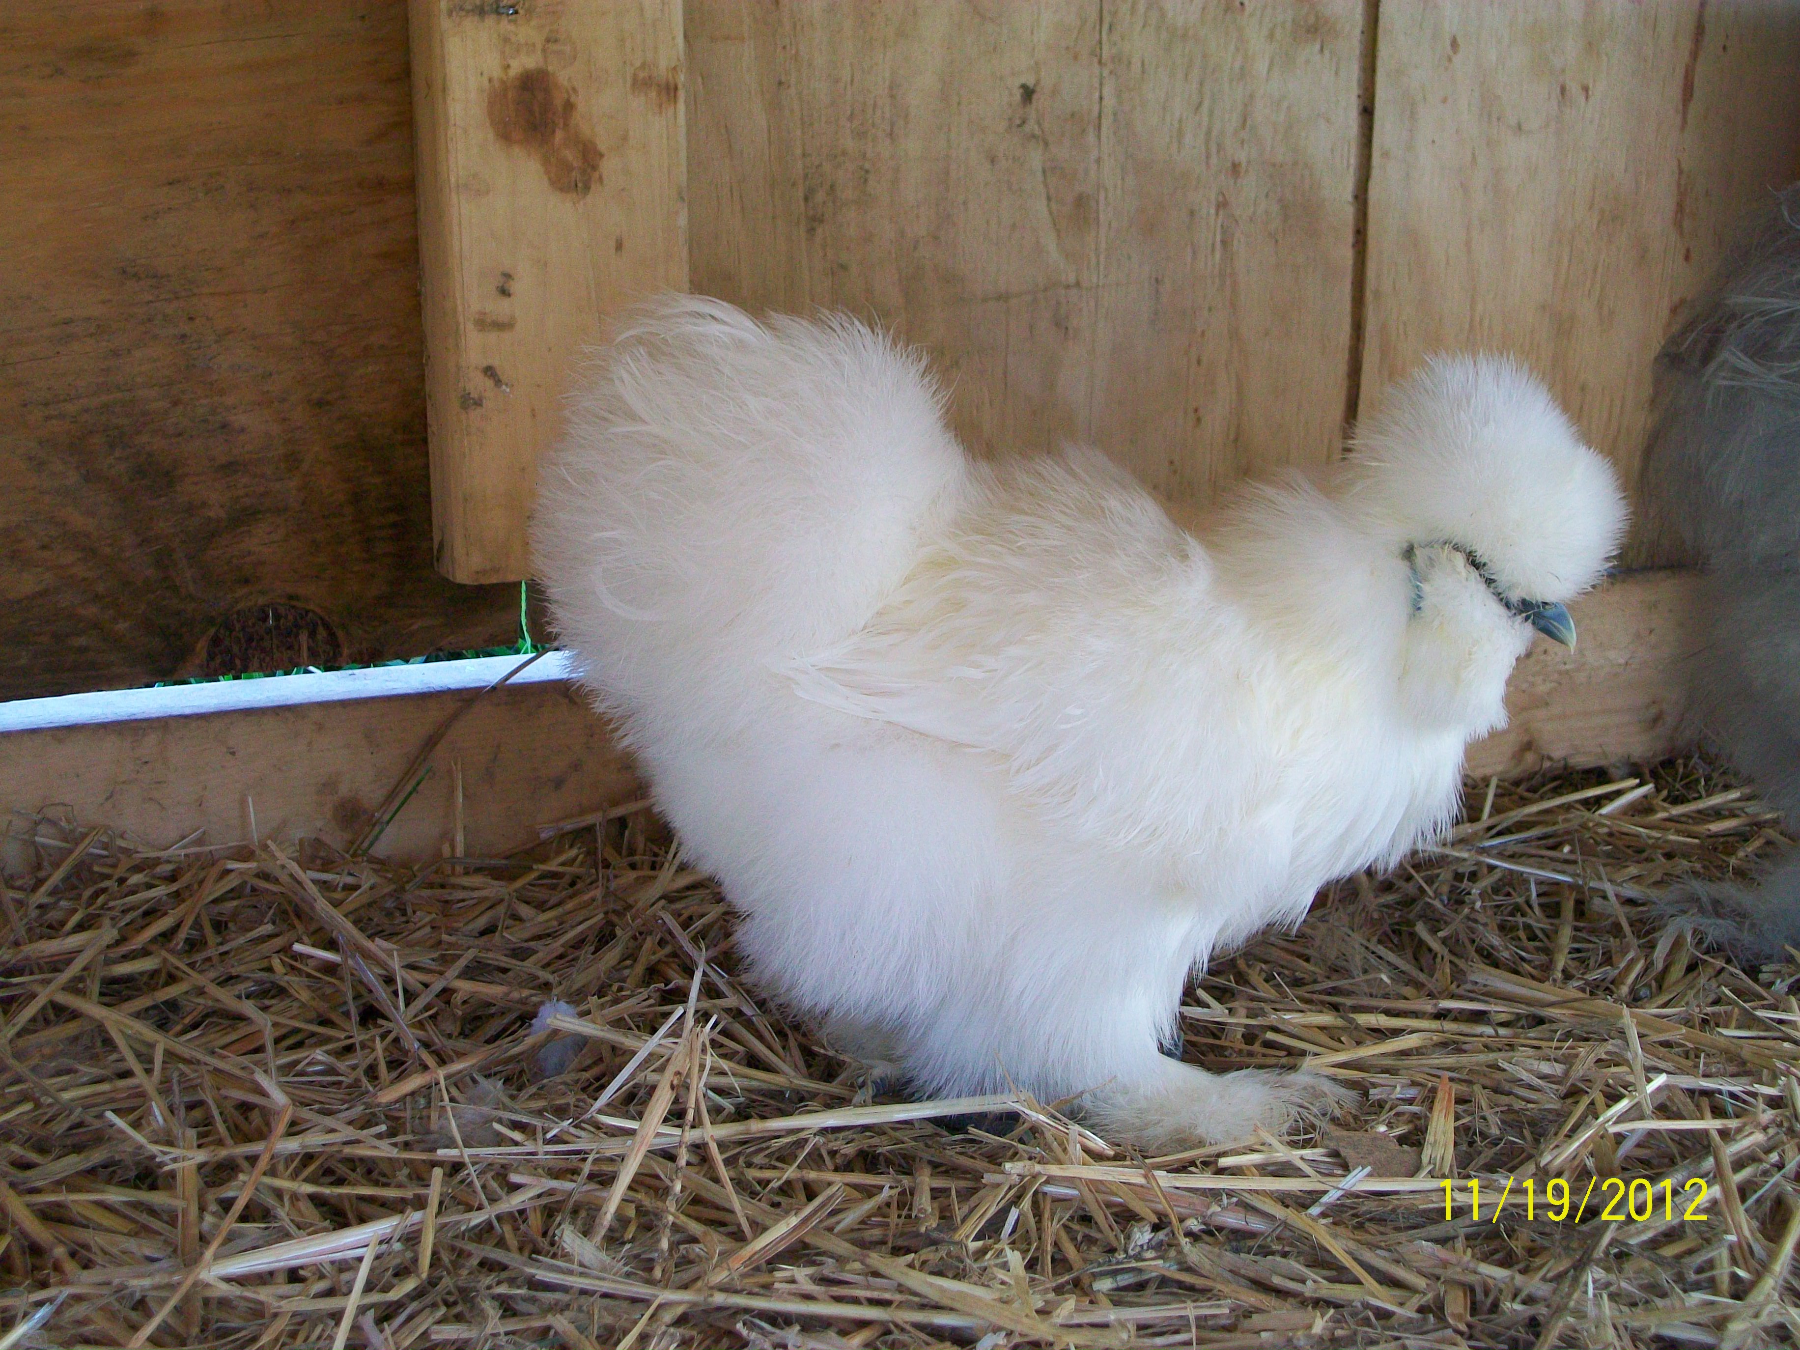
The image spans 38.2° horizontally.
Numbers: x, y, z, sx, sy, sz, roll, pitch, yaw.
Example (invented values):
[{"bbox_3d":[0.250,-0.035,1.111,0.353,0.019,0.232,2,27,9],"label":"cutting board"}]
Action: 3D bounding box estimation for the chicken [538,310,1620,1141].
[{"bbox_3d":[0.055,0.011,0.767,0.318,0.245,0.175,-2,16,-6],"label":"chicken"}]

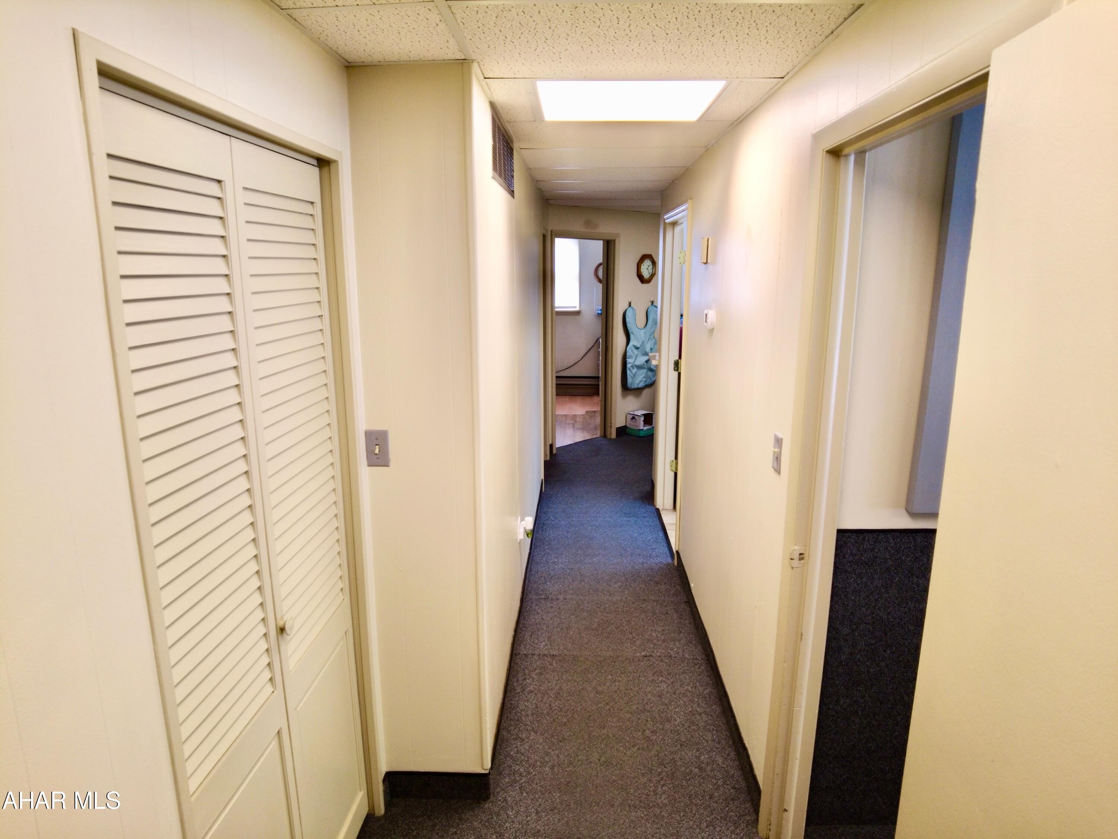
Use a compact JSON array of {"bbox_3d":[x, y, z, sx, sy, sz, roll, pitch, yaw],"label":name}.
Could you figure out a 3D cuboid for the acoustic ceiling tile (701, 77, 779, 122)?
[{"bbox_3d":[0.617,-1.103,2.236,0.142,0.020,0.580,0,13,2],"label":"acoustic ceiling tile"}]

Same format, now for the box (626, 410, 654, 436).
[{"bbox_3d":[0.925,0.045,7.302,0.199,0.238,0.255,13,18,43],"label":"box"}]

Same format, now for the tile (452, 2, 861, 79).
[{"bbox_3d":[0.220,-0.979,1.689,0.902,0.020,0.580,0,13,2],"label":"tile"}]

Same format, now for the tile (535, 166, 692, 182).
[{"bbox_3d":[0.288,-1.490,3.923,0.902,0.020,0.580,0,13,2],"label":"tile"}]

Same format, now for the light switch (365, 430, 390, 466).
[{"bbox_3d":[-0.551,0.088,1.966,0.071,0.116,0.015,0,13,2],"label":"light switch"}]

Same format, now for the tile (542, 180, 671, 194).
[{"bbox_3d":[0.305,-1.618,4.482,0.902,0.020,0.580,0,13,2],"label":"tile"}]

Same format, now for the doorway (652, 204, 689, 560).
[{"bbox_3d":[0.780,-0.259,4.330,0.130,2.156,1.000,0,13,2],"label":"doorway"}]

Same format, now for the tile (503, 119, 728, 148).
[{"bbox_3d":[0.254,-1.235,2.806,0.902,0.020,0.580,0,13,2],"label":"tile"}]

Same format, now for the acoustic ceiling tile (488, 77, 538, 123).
[{"bbox_3d":[-0.150,-1.110,2.258,0.138,0.020,0.580,0,13,2],"label":"acoustic ceiling tile"}]

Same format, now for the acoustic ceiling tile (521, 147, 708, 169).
[{"bbox_3d":[0.271,-1.363,3.365,0.902,0.020,0.580,0,13,2],"label":"acoustic ceiling tile"}]

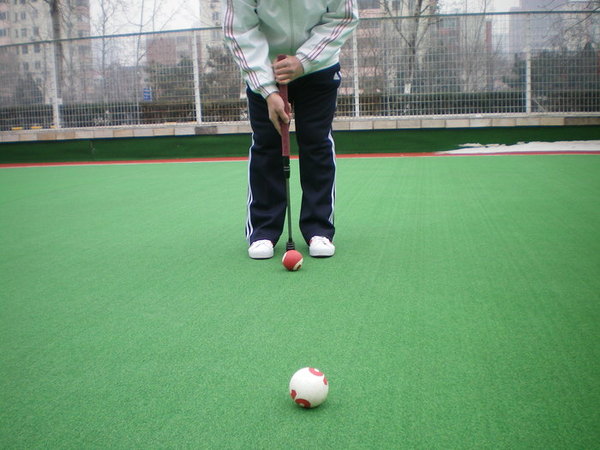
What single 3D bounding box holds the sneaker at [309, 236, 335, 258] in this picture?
[{"bbox_3d":[0.073,0.059,2.689,0.102,0.106,0.265,-3,9,-7],"label":"sneaker"}]

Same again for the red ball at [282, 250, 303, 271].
[{"bbox_3d":[-0.026,0.129,2.369,0.075,0.075,0.075,-2,9,0],"label":"red ball"}]

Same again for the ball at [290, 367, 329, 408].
[{"bbox_3d":[0.018,0.306,1.240,0.075,0.075,0.075,-2,9,0],"label":"ball"}]

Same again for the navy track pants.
[{"bbox_3d":[-0.033,-0.357,2.738,0.410,0.890,0.320,-2,9,0],"label":"navy track pants"}]

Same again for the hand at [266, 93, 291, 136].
[{"bbox_3d":[-0.080,-0.417,2.465,0.082,0.155,0.090,-13,9,2],"label":"hand"}]

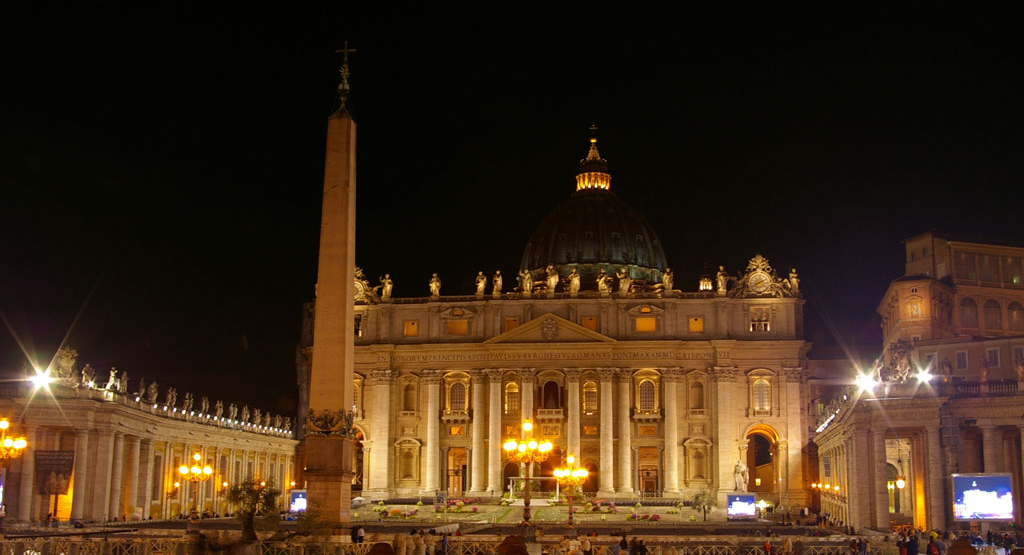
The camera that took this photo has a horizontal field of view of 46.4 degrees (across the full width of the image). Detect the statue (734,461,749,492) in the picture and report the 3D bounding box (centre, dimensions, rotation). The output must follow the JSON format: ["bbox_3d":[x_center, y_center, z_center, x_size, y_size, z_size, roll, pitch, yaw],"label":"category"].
[{"bbox_3d":[39.081,33.752,203.275,2.400,5.640,1.900,-1,-13,7],"label":"statue"}]

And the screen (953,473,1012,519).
[{"bbox_3d":[53.103,24.763,134.358,6.350,5.300,0.600,-3,-13,14],"label":"screen"}]

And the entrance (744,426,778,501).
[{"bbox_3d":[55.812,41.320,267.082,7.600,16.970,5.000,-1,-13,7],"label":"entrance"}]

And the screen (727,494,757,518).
[{"bbox_3d":[38.404,38.024,199.320,5.000,4.020,0.600,-1,-13,7],"label":"screen"}]

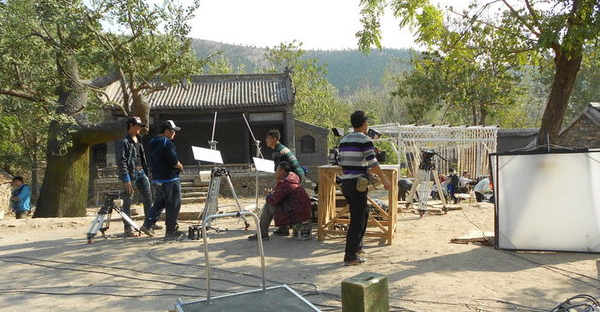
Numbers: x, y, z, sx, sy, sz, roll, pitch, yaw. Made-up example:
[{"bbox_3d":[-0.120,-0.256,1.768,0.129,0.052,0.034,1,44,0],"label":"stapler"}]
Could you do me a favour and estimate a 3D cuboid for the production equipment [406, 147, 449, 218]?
[{"bbox_3d":[2.447,0.458,8.717,0.760,1.240,0.740,-1,2,-6],"label":"production equipment"}]

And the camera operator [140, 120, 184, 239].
[{"bbox_3d":[-2.045,0.336,6.683,0.480,1.730,0.500,-2,3,-40],"label":"camera operator"}]

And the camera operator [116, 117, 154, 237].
[{"bbox_3d":[-2.513,0.310,6.842,0.420,1.780,0.480,1,3,41],"label":"camera operator"}]

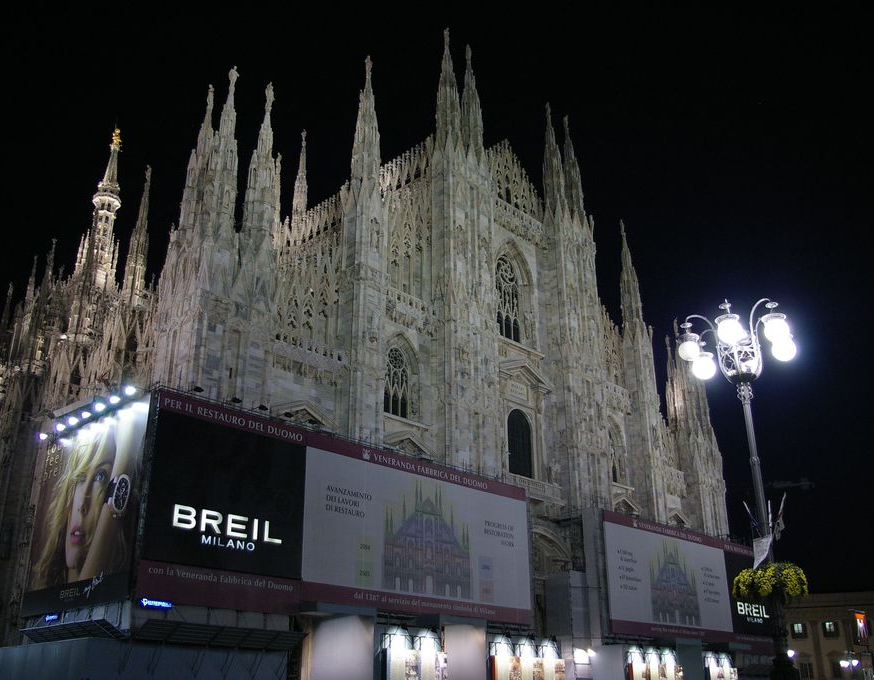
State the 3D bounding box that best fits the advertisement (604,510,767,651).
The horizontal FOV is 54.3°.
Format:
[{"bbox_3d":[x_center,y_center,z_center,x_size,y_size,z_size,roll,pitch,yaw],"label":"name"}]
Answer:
[{"bbox_3d":[24.691,23.418,80.551,0.400,10.100,30.400,-22,-31,40],"label":"advertisement"}]

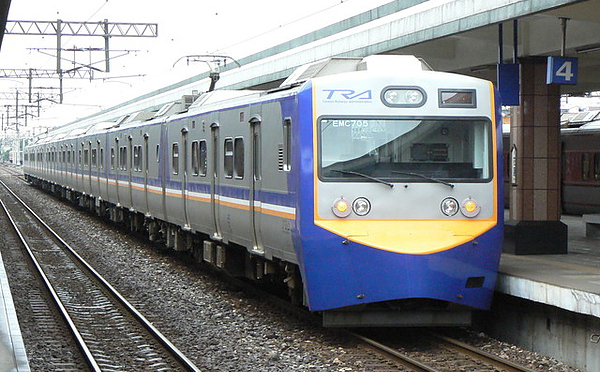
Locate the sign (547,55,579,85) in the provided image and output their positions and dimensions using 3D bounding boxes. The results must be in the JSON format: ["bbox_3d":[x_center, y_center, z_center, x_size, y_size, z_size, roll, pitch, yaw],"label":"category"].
[{"bbox_3d":[3.799,-1.675,28.600,0.390,0.390,0.200,3,0,-12],"label":"sign"}]

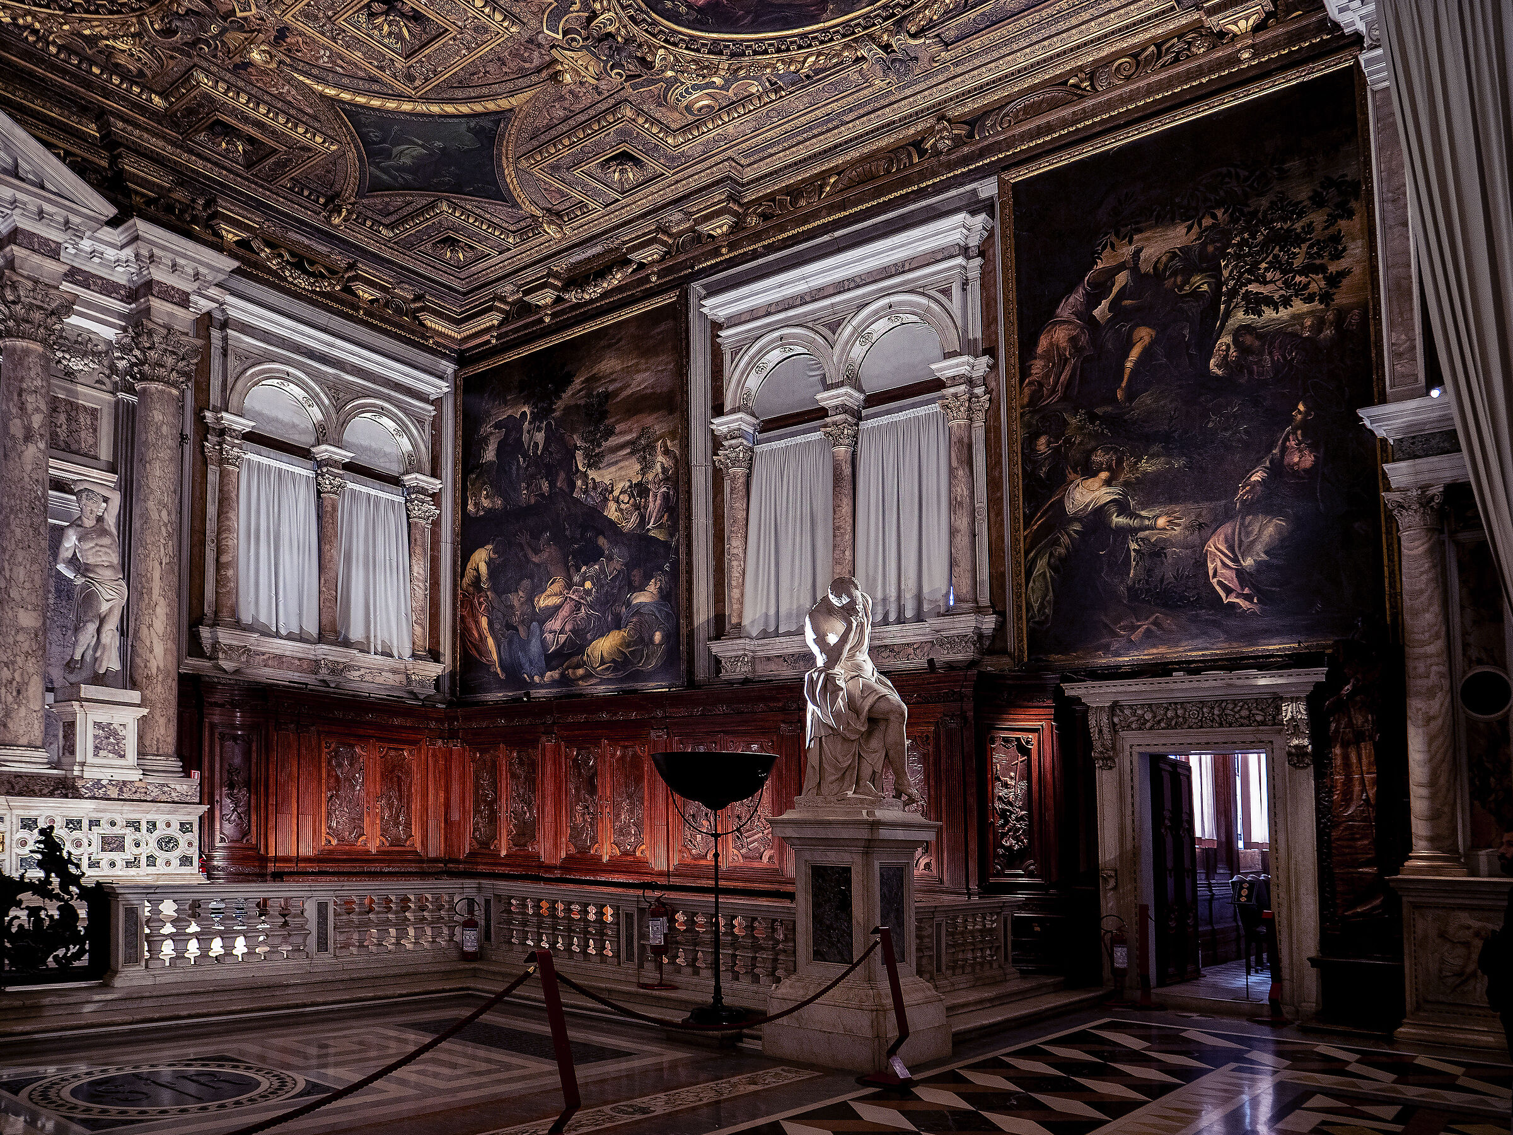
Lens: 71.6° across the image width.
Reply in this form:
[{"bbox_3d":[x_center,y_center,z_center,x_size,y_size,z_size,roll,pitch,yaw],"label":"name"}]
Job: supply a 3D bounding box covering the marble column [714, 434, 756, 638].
[{"bbox_3d":[-0.290,-0.399,13.900,0.410,2.600,0.380,-6,-9,36],"label":"marble column"}]

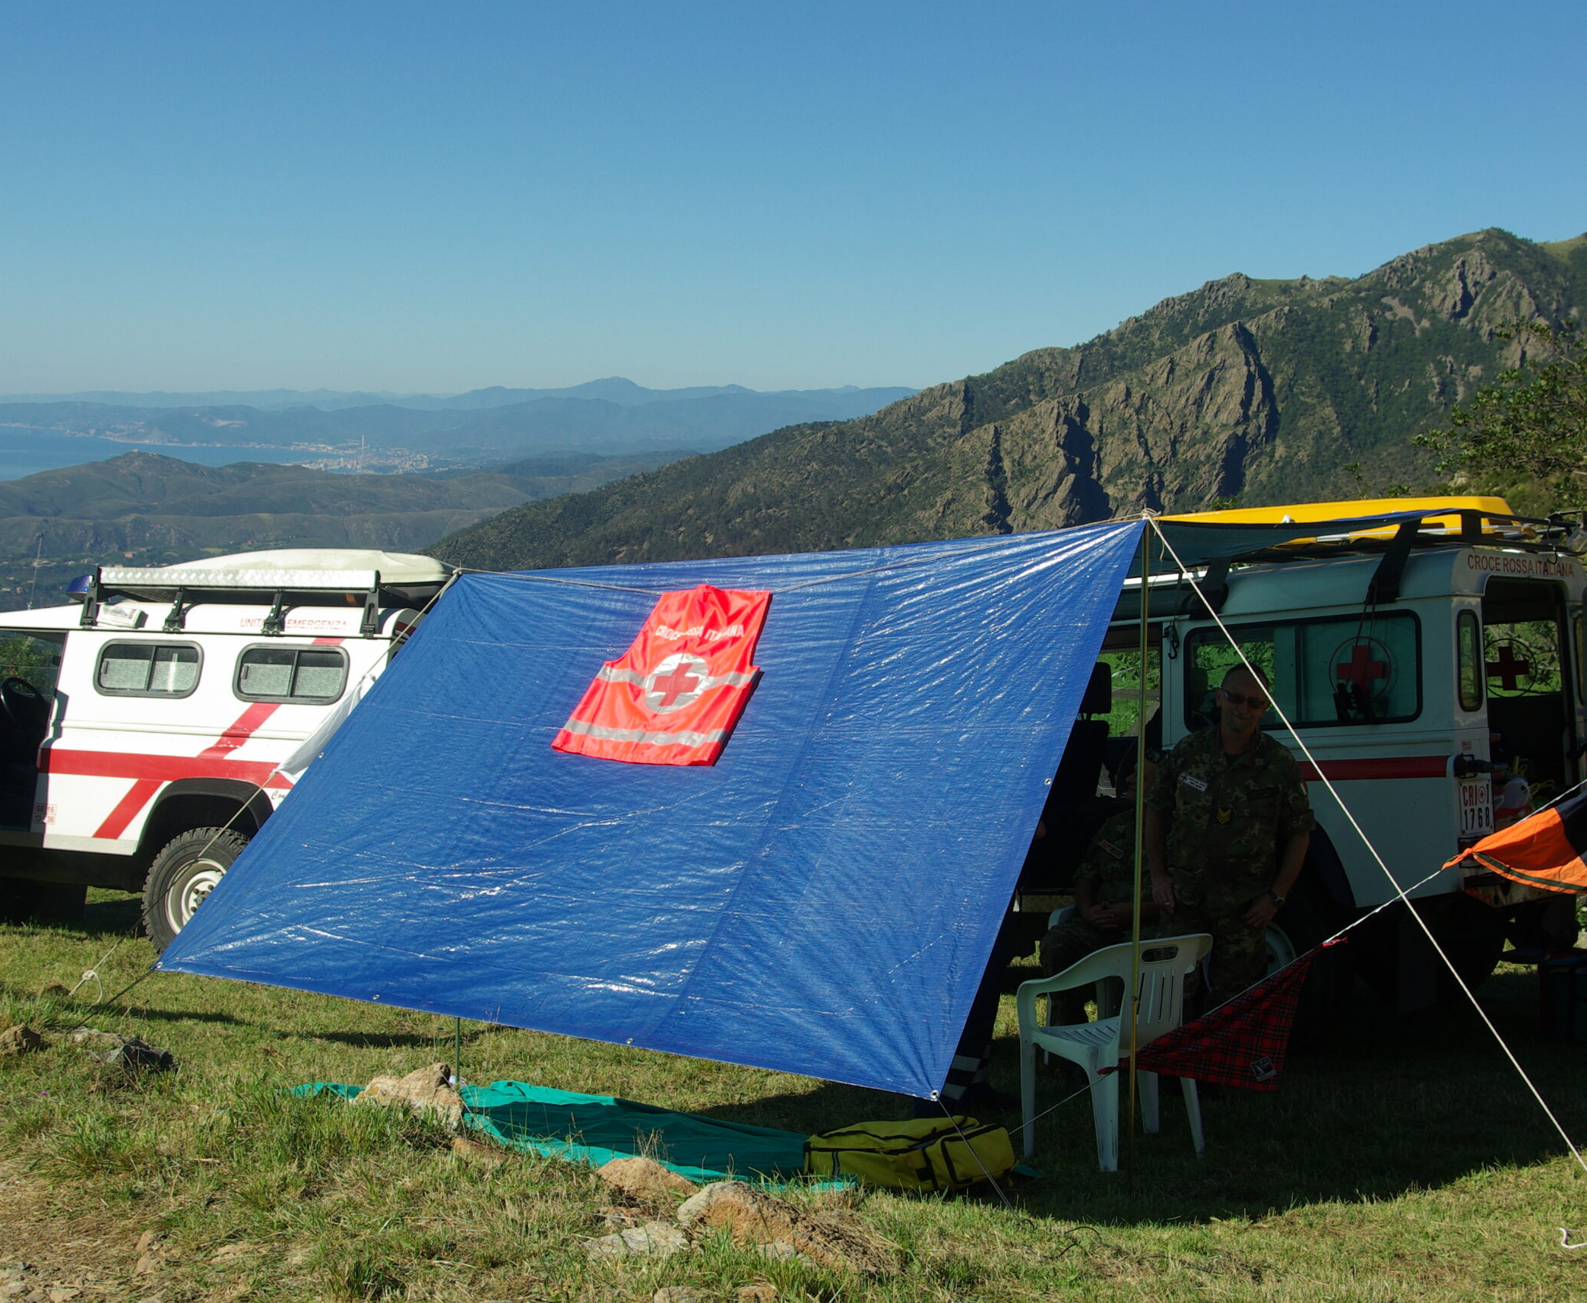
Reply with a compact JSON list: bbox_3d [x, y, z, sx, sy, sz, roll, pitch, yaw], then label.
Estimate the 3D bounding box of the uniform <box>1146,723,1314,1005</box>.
[{"bbox_3d":[1.680,0.880,8.200,0.630,1.200,0.360,2,8,16],"label":"uniform"}]

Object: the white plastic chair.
[{"bbox_3d":[1.175,1.400,7.500,0.570,0.810,0.560,-1,1,-33],"label":"white plastic chair"}]

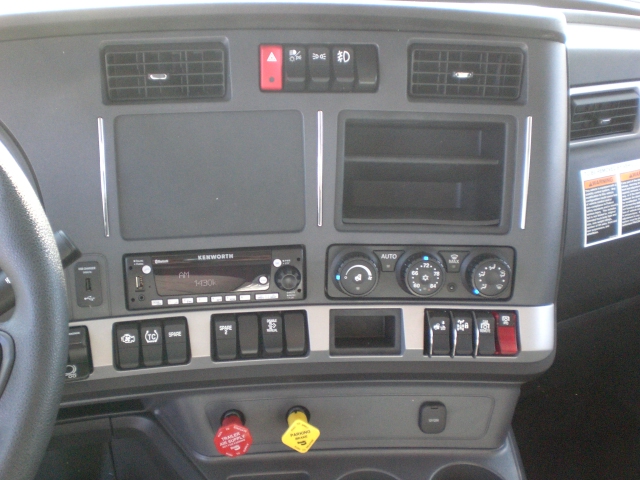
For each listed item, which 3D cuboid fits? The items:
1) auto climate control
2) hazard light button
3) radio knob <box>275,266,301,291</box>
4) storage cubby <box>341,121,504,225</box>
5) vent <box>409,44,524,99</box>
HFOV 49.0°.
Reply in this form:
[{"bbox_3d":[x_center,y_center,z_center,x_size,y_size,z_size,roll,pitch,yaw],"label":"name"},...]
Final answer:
[{"bbox_3d":[0.102,0.034,0.704,0.188,0.057,0.027,1,7,-4],"label":"auto climate control"},{"bbox_3d":[-0.046,-0.165,0.673,0.021,0.044,0.015,0,7,-5],"label":"hazard light button"},{"bbox_3d":[-0.032,0.039,0.692,0.025,0.025,0.016,-2,8,-5],"label":"radio knob"},{"bbox_3d":[0.100,-0.072,0.744,0.165,0.107,0.095,2,6,-4],"label":"storage cubby"},{"bbox_3d":[0.143,-0.165,0.698,0.113,0.056,0.030,2,7,-3],"label":"vent"}]

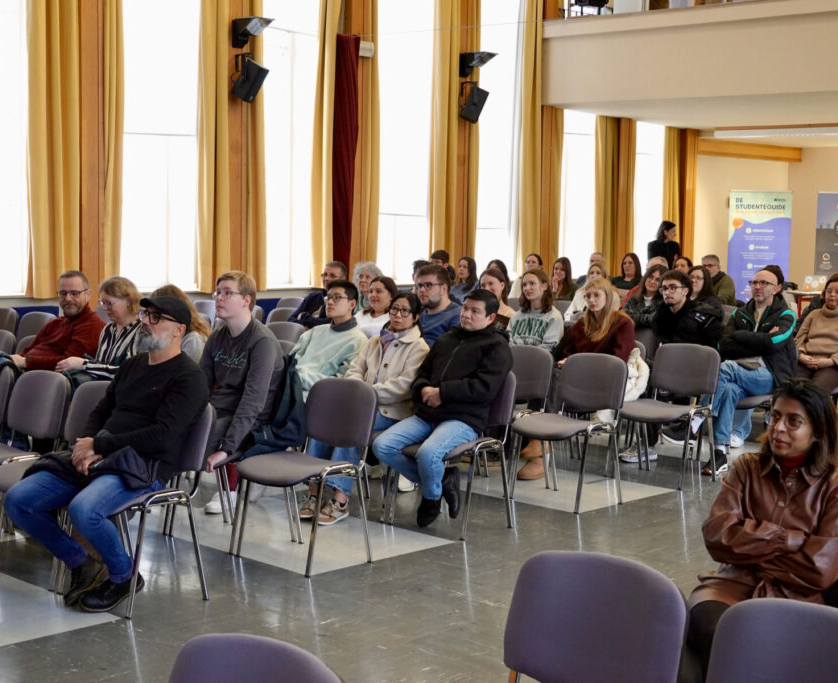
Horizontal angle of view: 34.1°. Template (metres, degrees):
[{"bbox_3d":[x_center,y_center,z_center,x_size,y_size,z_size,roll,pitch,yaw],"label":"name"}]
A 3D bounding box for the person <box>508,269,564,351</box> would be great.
[{"bbox_3d":[0.608,0.152,8.932,0.500,1.240,0.800,5,6,37],"label":"person"}]

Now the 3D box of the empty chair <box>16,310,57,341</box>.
[{"bbox_3d":[-3.015,0.201,10.024,0.525,0.820,0.540,6,7,44],"label":"empty chair"}]

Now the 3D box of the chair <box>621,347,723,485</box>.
[{"bbox_3d":[1.475,0.434,8.255,0.520,0.825,0.570,6,7,43],"label":"chair"}]

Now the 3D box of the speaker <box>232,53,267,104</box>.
[{"bbox_3d":[-1.554,-2.403,12.596,0.200,0.350,0.200,-5,36,-46],"label":"speaker"}]

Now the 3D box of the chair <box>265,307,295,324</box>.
[{"bbox_3d":[-1.268,0.149,10.938,0.525,0.820,0.540,6,7,44],"label":"chair"}]

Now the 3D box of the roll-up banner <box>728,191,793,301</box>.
[{"bbox_3d":[4.648,-1.047,18.690,0.870,2.010,0.180,2,5,10],"label":"roll-up banner"}]

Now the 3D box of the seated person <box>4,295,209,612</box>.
[{"bbox_3d":[-1.232,0.445,5.388,0.570,1.240,0.830,5,6,34],"label":"seated person"}]

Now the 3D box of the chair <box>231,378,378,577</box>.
[{"bbox_3d":[-0.520,0.590,6.207,0.525,0.820,0.540,6,7,44],"label":"chair"}]

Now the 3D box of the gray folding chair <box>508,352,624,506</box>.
[{"bbox_3d":[0.827,0.487,7.600,0.525,0.820,0.540,6,7,44],"label":"gray folding chair"}]

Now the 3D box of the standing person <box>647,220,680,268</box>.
[{"bbox_3d":[2.792,-0.605,15.670,0.420,1.580,0.290,-1,6,-18],"label":"standing person"}]

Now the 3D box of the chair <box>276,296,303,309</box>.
[{"bbox_3d":[-1.300,0.029,12.140,0.520,0.825,0.570,6,7,43],"label":"chair"}]

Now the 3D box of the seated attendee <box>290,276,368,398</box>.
[{"bbox_3d":[-0.681,0.267,7.588,0.520,1.210,0.830,6,7,43],"label":"seated attendee"}]

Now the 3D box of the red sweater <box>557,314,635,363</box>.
[{"bbox_3d":[1.101,0.089,8.573,0.500,0.540,0.420,6,7,43],"label":"red sweater"}]

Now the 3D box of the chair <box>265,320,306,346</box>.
[{"bbox_3d":[-1.109,0.287,9.437,0.525,0.820,0.540,6,7,44],"label":"chair"}]

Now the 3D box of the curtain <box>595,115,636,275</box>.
[{"bbox_3d":[2.368,-1.714,16.422,0.180,1.950,0.720,6,7,44],"label":"curtain"}]

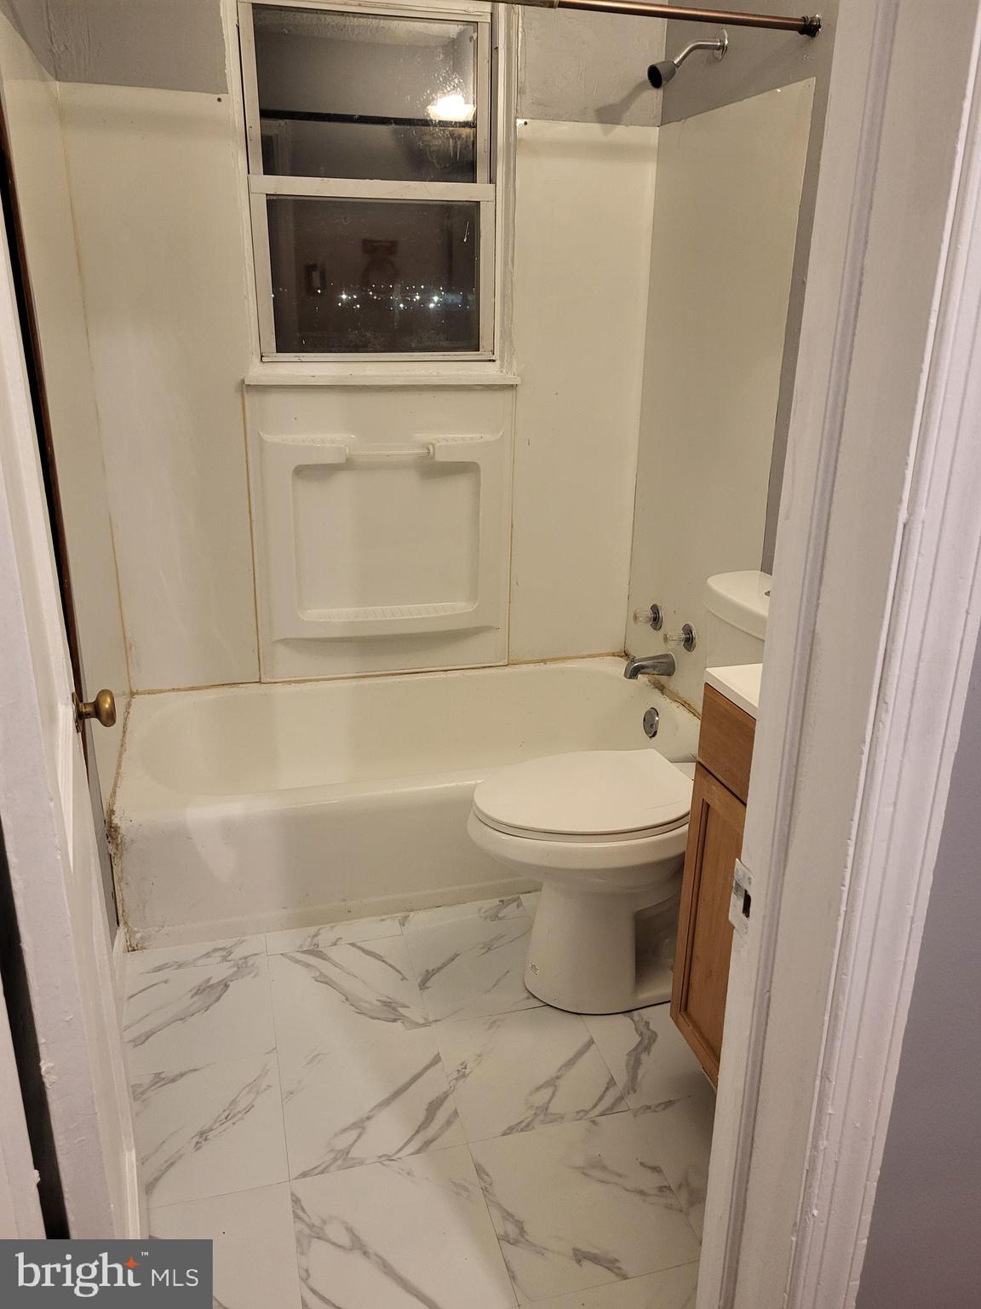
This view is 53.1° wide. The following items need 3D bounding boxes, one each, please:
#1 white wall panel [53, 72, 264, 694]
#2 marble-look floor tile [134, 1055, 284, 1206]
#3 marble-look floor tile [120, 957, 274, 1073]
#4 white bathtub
[{"bbox_3d":[-0.817,-0.605,2.531,0.369,1.492,0.012,-4,21,-15],"label":"white wall panel"},{"bbox_3d":[-0.517,0.838,1.737,0.296,0.008,0.305,-5,21,-15],"label":"marble-look floor tile"},{"bbox_3d":[-0.597,0.736,2.013,0.296,0.008,0.305,-5,21,-15],"label":"marble-look floor tile"},{"bbox_3d":[-0.191,0.330,2.648,1.505,0.336,0.760,-5,21,-15],"label":"white bathtub"}]

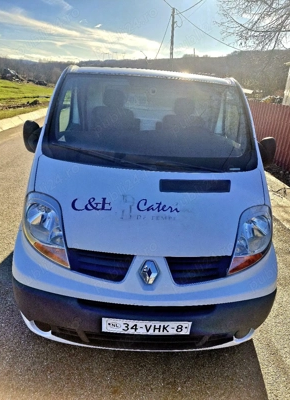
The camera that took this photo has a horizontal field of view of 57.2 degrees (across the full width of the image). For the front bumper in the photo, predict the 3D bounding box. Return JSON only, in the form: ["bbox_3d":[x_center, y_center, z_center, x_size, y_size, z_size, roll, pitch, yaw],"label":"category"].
[{"bbox_3d":[0.003,0.710,1.772,1.820,0.420,0.440,3,22,-2],"label":"front bumper"}]

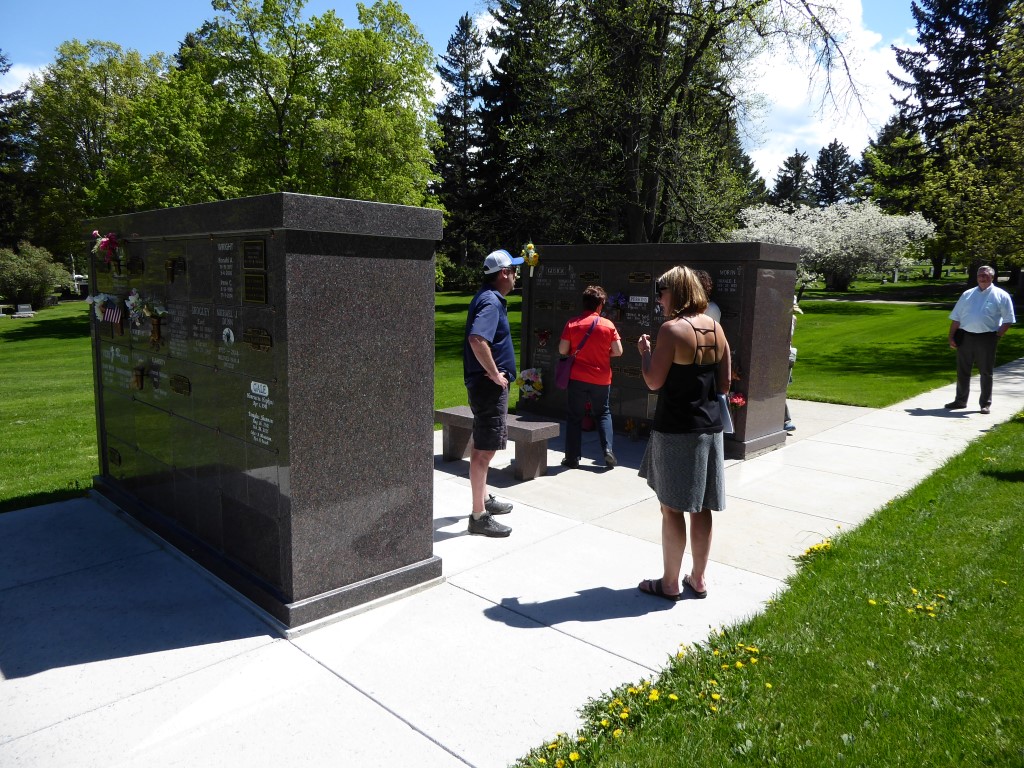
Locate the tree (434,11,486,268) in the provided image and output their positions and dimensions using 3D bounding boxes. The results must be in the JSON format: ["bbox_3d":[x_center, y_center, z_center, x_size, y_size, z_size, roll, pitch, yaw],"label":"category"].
[{"bbox_3d":[-3.526,-16.745,53.134,5.500,18.725,5.500,1,8,-4],"label":"tree"}]

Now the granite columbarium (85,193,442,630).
[{"bbox_3d":[-1.665,-0.048,4.504,0.869,1.920,2.834,-7,12,-44],"label":"granite columbarium"}]

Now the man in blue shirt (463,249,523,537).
[{"bbox_3d":[-0.132,0.041,4.836,0.400,1.798,0.530,1,8,-3],"label":"man in blue shirt"}]

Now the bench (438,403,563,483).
[{"bbox_3d":[-0.148,0.503,6.348,1.133,0.442,0.341,9,11,42],"label":"bench"}]

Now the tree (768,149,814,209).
[{"bbox_3d":[30.836,-18.756,83.052,6.200,14.428,6.200,4,9,19],"label":"tree"}]

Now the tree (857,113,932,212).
[{"bbox_3d":[28.514,-13.734,56.508,6.500,13.161,6.500,5,9,26],"label":"tree"}]

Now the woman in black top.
[{"bbox_3d":[0.875,0.266,3.800,0.470,1.700,0.380,-3,9,-27],"label":"woman in black top"}]

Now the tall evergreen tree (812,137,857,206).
[{"bbox_3d":[34.355,-18.651,80.024,6.200,15.258,6.200,5,9,22],"label":"tall evergreen tree"}]

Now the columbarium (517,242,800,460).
[{"bbox_3d":[1.486,-0.502,8.166,2.912,1.968,0.893,9,12,43],"label":"columbarium"}]

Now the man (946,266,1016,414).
[{"bbox_3d":[6.266,-0.588,9.830,0.680,1.856,0.420,8,11,39],"label":"man"}]

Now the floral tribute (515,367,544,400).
[{"bbox_3d":[0.200,-0.006,8.696,0.300,0.320,0.240,9,12,43],"label":"floral tribute"}]

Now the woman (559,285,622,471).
[{"bbox_3d":[0.699,-0.071,6.475,0.510,1.576,0.400,4,9,18],"label":"woman"}]

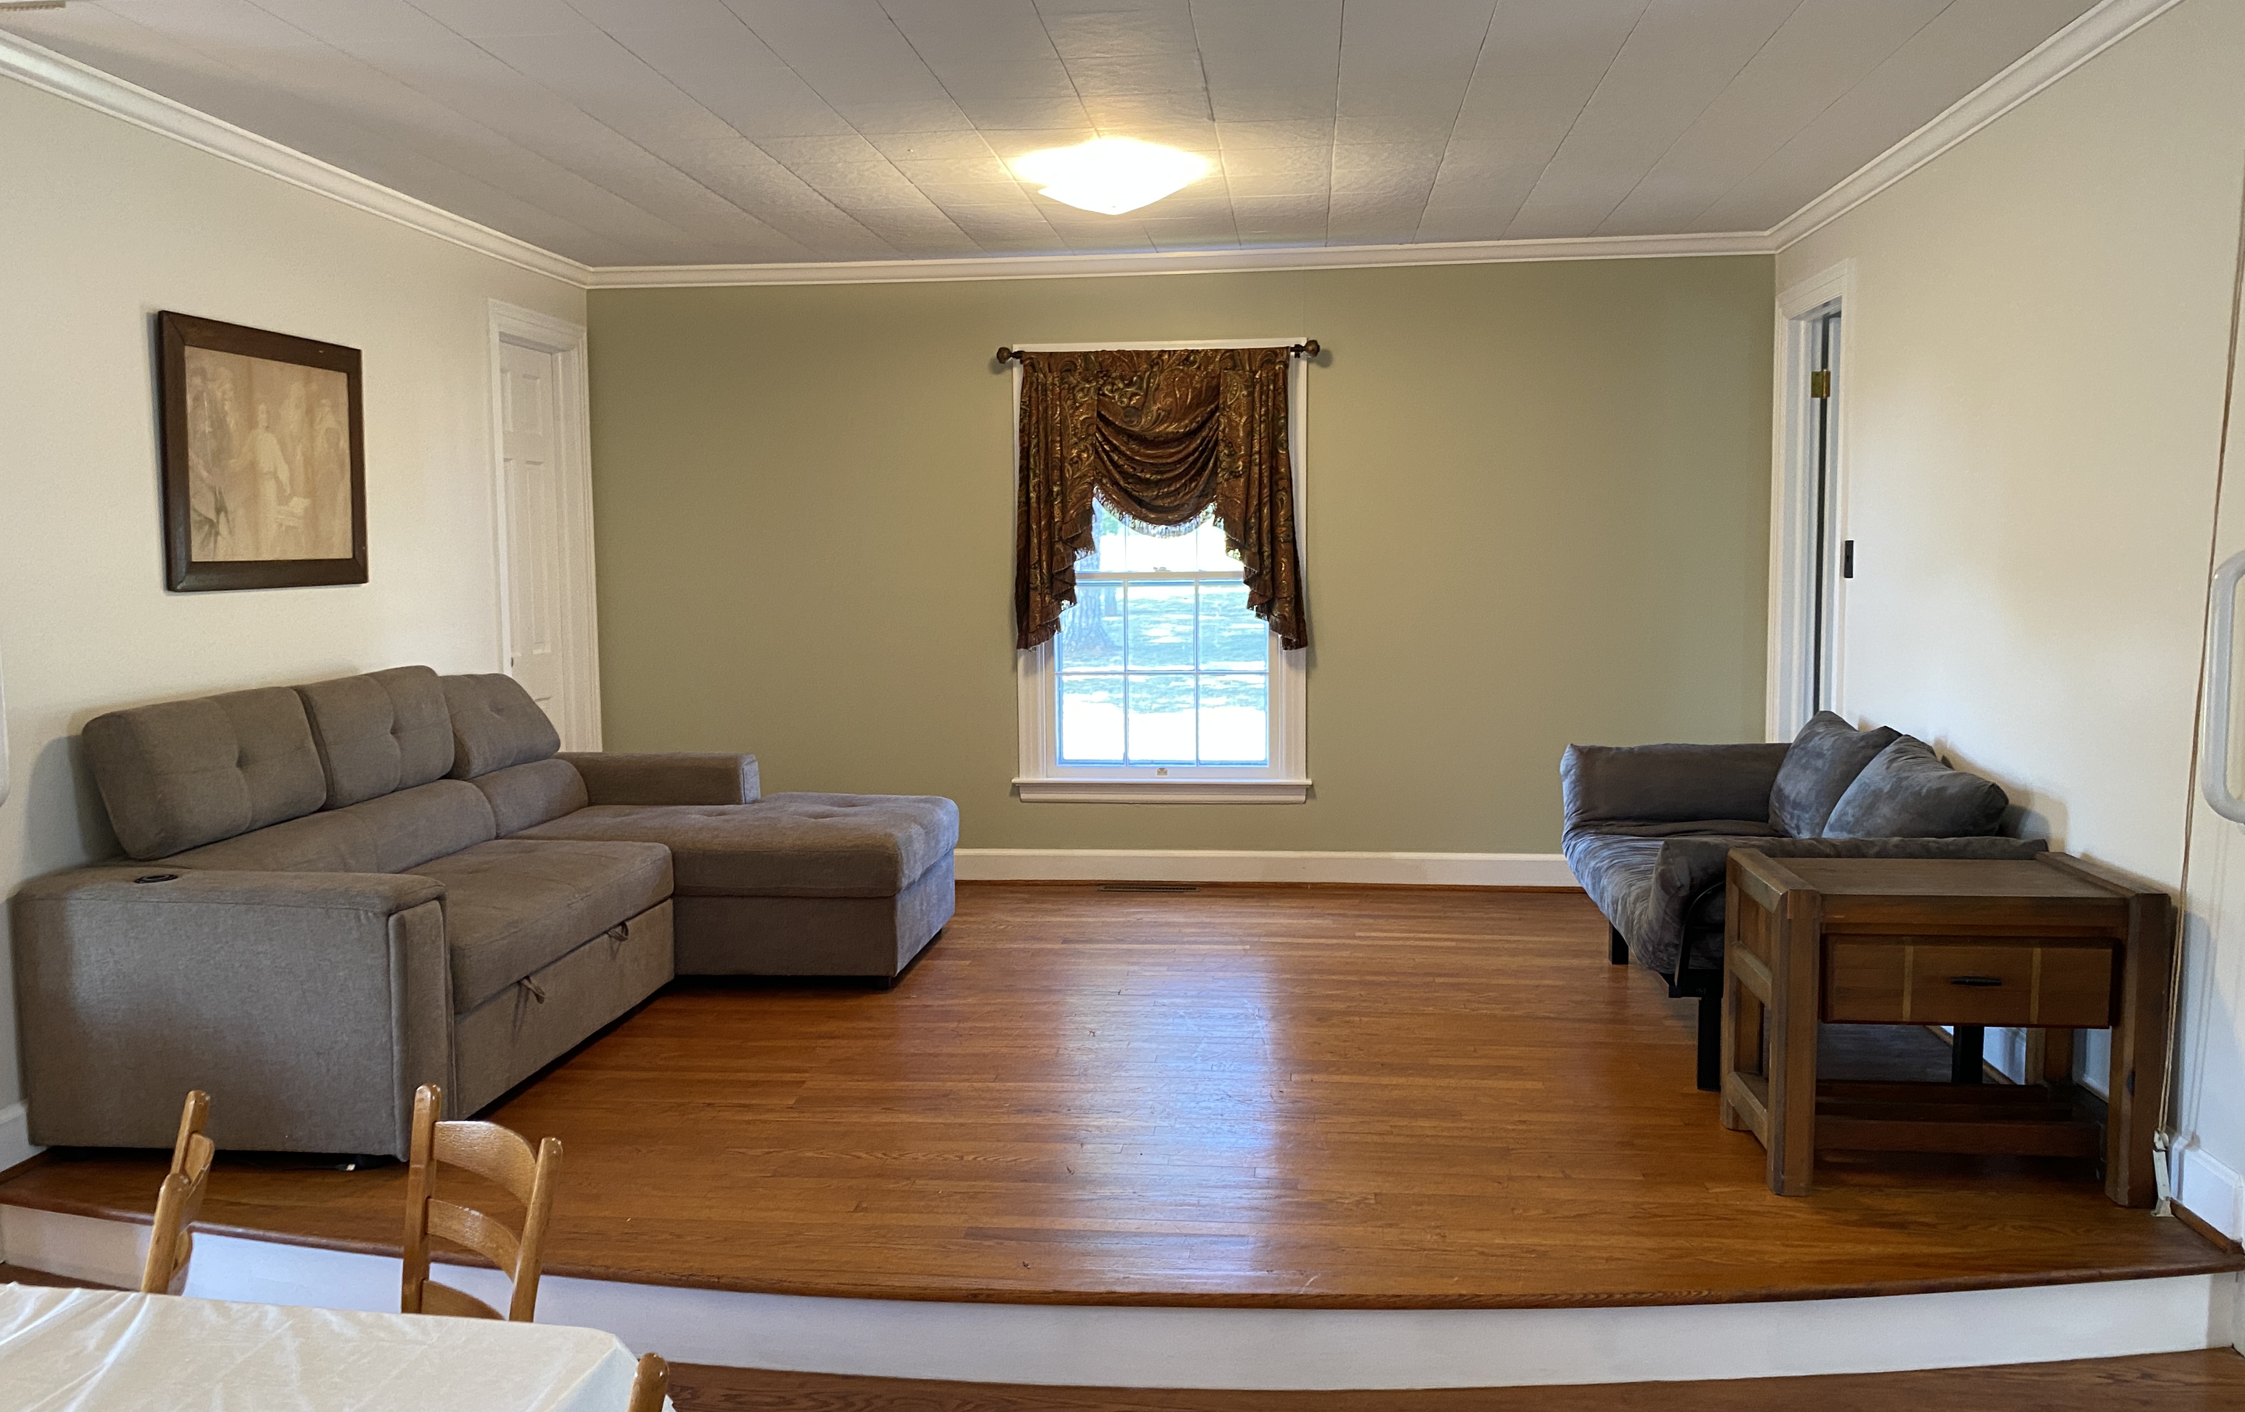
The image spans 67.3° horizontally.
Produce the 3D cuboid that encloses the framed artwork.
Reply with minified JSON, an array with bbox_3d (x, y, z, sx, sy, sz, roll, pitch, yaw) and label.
[{"bbox_3d":[-2.244,-0.647,4.451,0.035,0.666,0.871,2,5,6],"label":"framed artwork"}]

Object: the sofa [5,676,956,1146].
[{"bbox_3d":[-1.421,0.379,4.537,1.550,0.940,2.290,0,5,6],"label":"sofa"}]

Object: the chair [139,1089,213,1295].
[{"bbox_3d":[-1.401,0.971,2.157,0.470,0.815,0.430,-3,5,-24],"label":"chair"}]

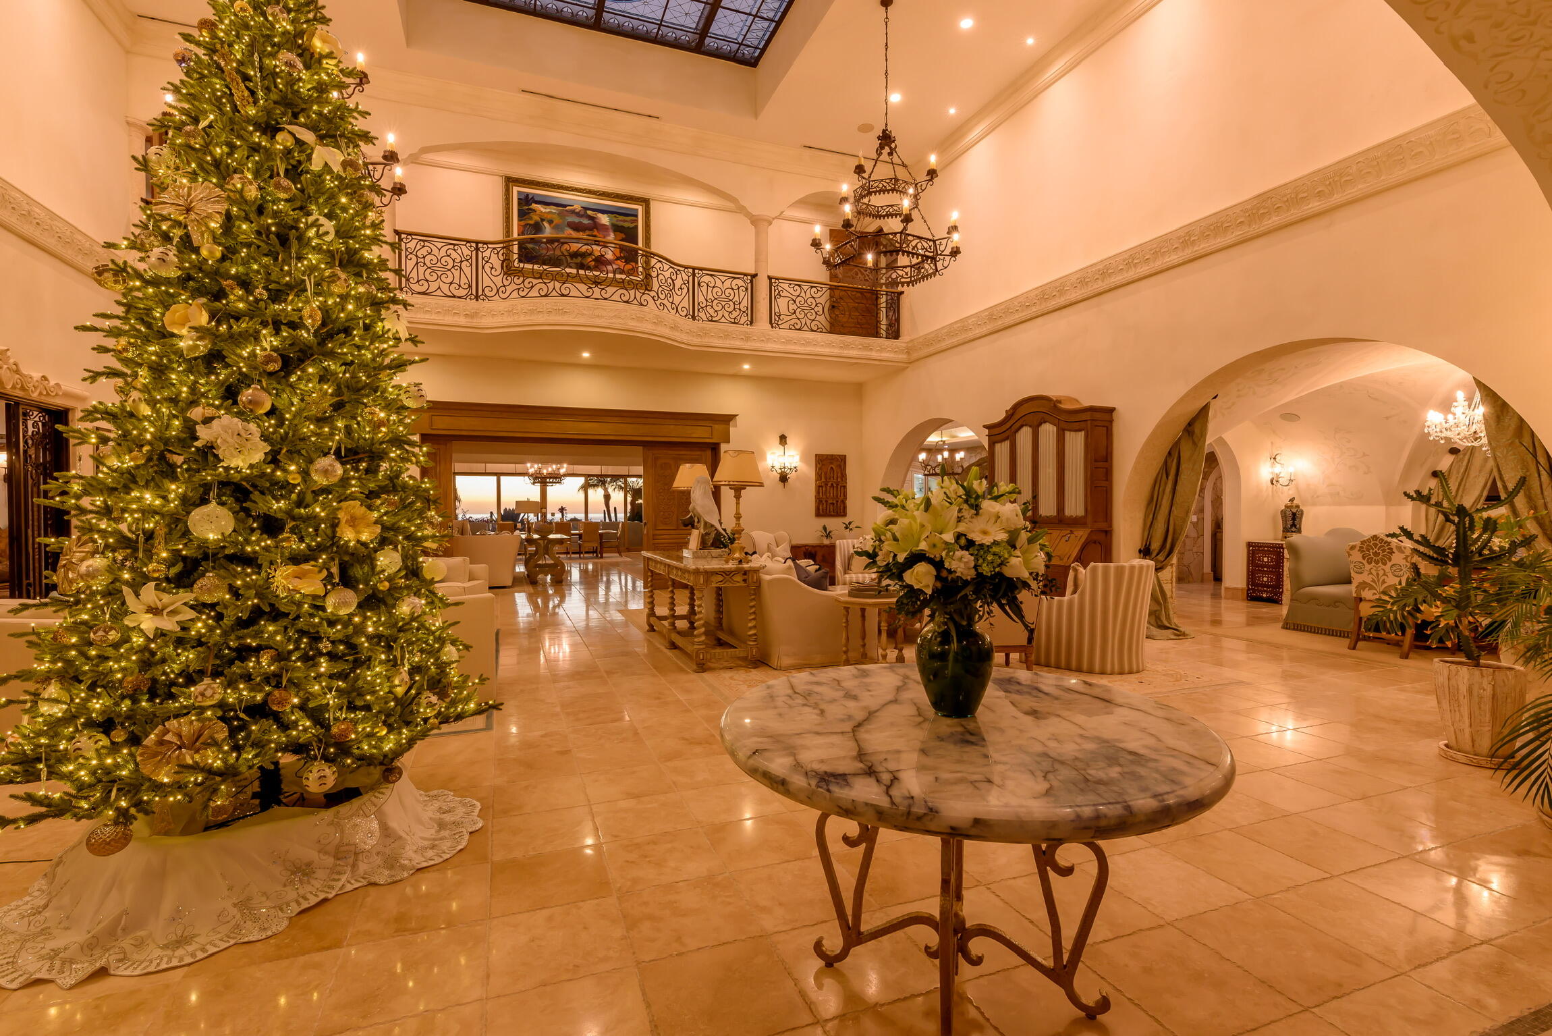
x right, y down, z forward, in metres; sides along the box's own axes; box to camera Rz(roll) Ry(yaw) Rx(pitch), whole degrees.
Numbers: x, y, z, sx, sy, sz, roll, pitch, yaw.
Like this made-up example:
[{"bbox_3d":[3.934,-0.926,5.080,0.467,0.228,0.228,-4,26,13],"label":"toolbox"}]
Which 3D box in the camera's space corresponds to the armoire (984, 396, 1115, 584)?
[{"bbox_3d":[3.095,-0.109,7.667,0.666,2.650,1.549,0,1,-23],"label":"armoire"}]

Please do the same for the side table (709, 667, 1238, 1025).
[{"bbox_3d":[0.480,0.905,1.747,1.235,0.750,1.235,0,0,-19],"label":"side table"}]

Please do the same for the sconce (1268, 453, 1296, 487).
[{"bbox_3d":[7.872,-0.730,10.086,0.384,0.531,0.205,0,0,-19],"label":"sconce"}]

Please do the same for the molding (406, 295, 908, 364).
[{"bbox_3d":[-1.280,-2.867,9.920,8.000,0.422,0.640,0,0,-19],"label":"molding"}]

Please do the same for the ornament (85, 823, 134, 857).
[{"bbox_3d":[-1.882,0.913,1.828,0.091,0.091,0.091,0,0,-19],"label":"ornament"}]

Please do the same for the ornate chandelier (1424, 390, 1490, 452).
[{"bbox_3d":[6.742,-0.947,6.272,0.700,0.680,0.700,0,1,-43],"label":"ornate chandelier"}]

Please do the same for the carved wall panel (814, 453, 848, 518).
[{"bbox_3d":[0.994,-0.592,11.789,0.616,1.140,0.070,0,1,-18],"label":"carved wall panel"}]

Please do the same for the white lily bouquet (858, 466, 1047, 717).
[{"bbox_3d":[0.480,0.197,1.747,0.493,0.666,0.474,0,0,-19],"label":"white lily bouquet"}]

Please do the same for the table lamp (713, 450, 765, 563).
[{"bbox_3d":[-0.339,-0.091,5.850,0.467,1.011,0.467,0,0,0],"label":"table lamp"}]

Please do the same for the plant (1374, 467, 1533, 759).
[{"bbox_3d":[3.635,0.526,3.494,0.576,1.498,0.538,0,0,-19],"label":"plant"}]

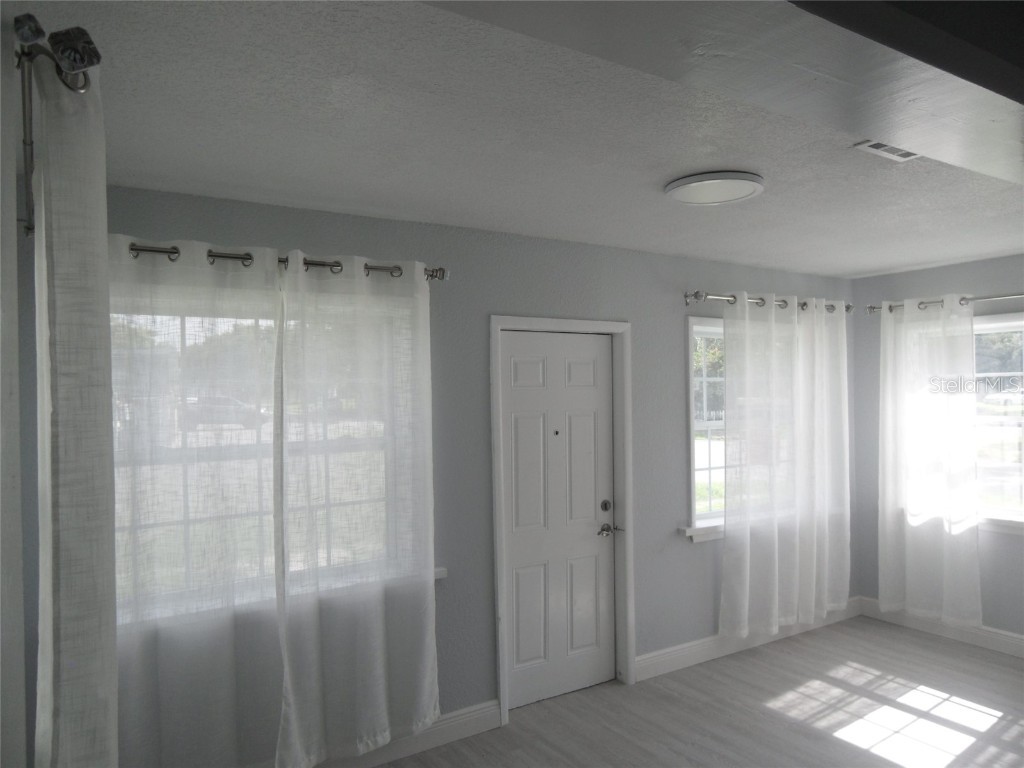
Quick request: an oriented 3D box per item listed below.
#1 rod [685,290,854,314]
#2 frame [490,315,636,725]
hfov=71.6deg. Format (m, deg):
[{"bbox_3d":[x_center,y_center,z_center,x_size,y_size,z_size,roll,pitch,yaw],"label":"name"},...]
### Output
[{"bbox_3d":[1.744,-0.528,4.696,1.696,0.070,0.120,0,-1,-33],"label":"rod"},{"bbox_3d":[0.282,0.688,3.865,0.921,2.072,0.140,0,-1,-33],"label":"frame"}]

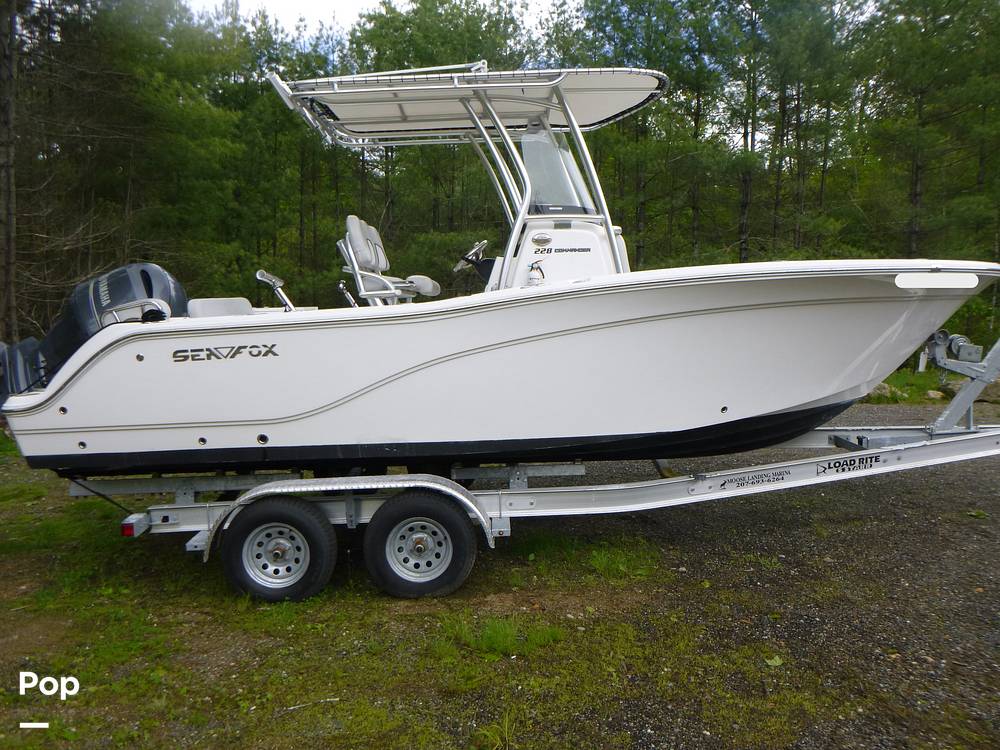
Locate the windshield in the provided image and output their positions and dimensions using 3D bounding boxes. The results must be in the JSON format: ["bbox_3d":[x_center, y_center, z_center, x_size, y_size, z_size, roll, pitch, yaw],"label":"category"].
[{"bbox_3d":[0.421,-1.482,5.417,0.570,0.630,0.780,-2,8,-1],"label":"windshield"}]

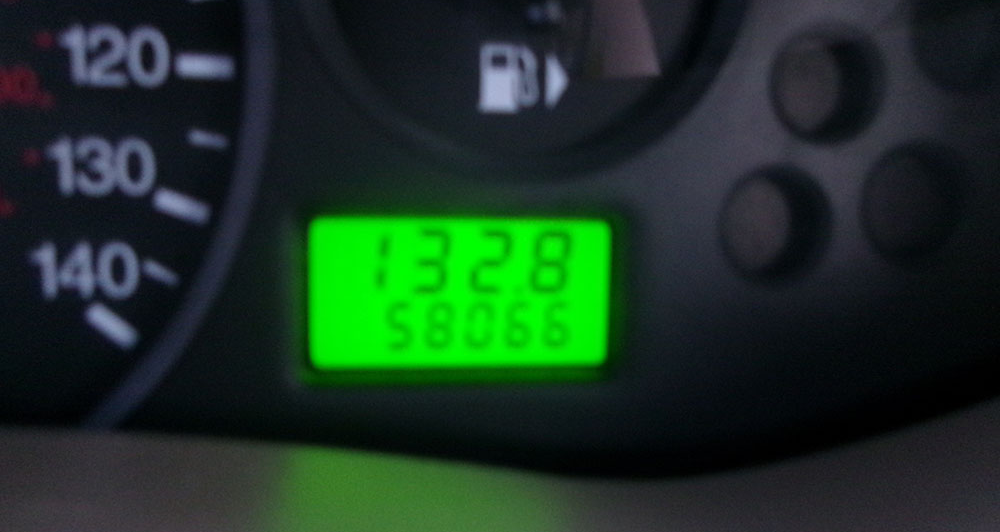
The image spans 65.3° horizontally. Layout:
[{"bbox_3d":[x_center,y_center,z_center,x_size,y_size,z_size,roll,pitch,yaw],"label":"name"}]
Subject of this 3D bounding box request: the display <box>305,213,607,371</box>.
[{"bbox_3d":[-0.005,0.003,0.092,0.035,0.018,0.004,0,2,-6],"label":"display"}]

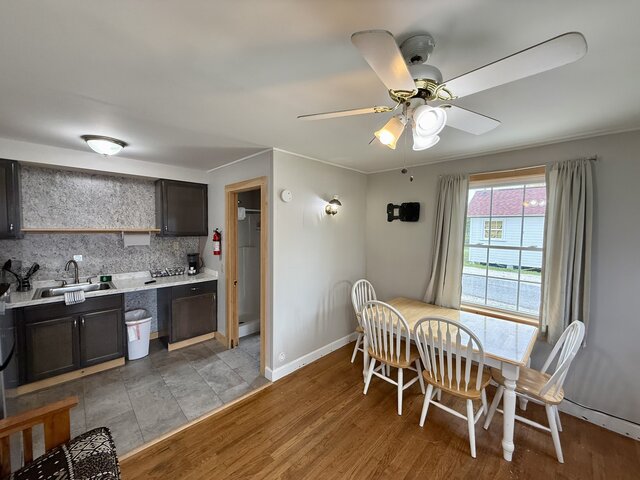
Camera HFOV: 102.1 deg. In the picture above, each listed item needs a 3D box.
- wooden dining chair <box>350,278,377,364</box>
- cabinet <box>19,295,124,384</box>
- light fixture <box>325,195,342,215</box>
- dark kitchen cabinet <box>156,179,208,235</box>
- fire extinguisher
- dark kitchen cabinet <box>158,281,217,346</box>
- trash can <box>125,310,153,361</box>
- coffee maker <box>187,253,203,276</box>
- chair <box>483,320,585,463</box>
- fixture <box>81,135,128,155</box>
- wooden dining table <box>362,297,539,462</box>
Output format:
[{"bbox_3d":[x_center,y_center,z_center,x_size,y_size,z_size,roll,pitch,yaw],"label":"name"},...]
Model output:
[{"bbox_3d":[0.704,1.015,3.153,0.540,0.975,0.460,3,4,40],"label":"wooden dining chair"},{"bbox_3d":[-2.740,1.032,2.908,0.800,0.870,0.620,-2,4,-44],"label":"cabinet"},{"bbox_3d":[0.173,-0.422,3.146,0.160,0.235,0.200,-2,4,-44],"label":"light fixture"},{"bbox_3d":[-1.992,-0.431,3.769,0.600,0.765,0.320,-2,4,-44],"label":"dark kitchen cabinet"},{"bbox_3d":[-1.384,0.032,3.504,0.120,0.375,0.120,-2,4,-44],"label":"fire extinguisher"},{"bbox_3d":[-1.903,1.004,3.728,0.600,0.870,0.620,-2,4,-44],"label":"dark kitchen cabinet"},{"bbox_3d":[-2.292,1.197,3.246,0.285,0.520,0.390,-2,4,-44],"label":"trash can"},{"bbox_3d":[-1.854,0.362,3.856,0.170,0.305,0.220,0,3,-18],"label":"coffee maker"},{"bbox_3d":[1.737,1.081,2.087,0.540,0.975,0.460,3,4,42],"label":"chair"},{"bbox_3d":[-2.027,-0.868,2.445,0.345,0.135,0.345,-2,4,-44],"label":"fixture"},{"bbox_3d":[1.176,1.161,2.556,0.925,0.754,1.410,-2,4,-44],"label":"wooden dining table"}]

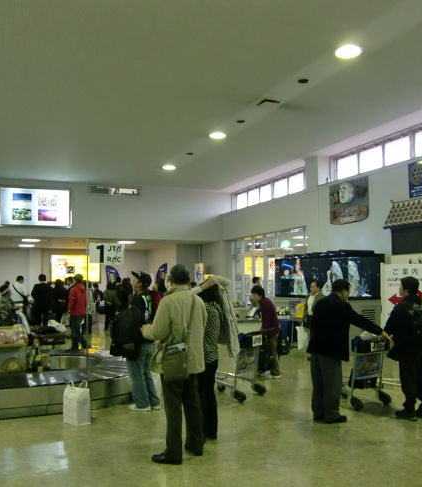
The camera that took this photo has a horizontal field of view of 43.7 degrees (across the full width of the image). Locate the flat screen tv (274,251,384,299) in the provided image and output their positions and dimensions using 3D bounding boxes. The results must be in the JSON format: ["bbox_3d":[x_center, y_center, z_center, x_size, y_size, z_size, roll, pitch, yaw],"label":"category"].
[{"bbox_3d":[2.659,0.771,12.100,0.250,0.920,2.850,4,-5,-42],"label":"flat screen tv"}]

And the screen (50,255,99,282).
[{"bbox_3d":[-7.038,1.303,27.400,2.500,1.450,0.150,2,-4,-22],"label":"screen"}]

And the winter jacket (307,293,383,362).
[{"bbox_3d":[1.562,0.983,6.150,0.720,0.800,0.520,2,-4,-25],"label":"winter jacket"}]

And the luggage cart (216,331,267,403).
[{"bbox_3d":[0.284,1.664,7.342,0.860,0.950,0.600,-3,-5,33],"label":"luggage cart"}]

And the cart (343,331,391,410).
[{"bbox_3d":[1.873,1.636,6.938,0.600,0.950,0.860,3,-5,-34],"label":"cart"}]

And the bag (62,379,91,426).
[{"bbox_3d":[-1.516,1.805,5.988,0.230,0.480,0.200,4,-6,-44],"label":"bag"}]

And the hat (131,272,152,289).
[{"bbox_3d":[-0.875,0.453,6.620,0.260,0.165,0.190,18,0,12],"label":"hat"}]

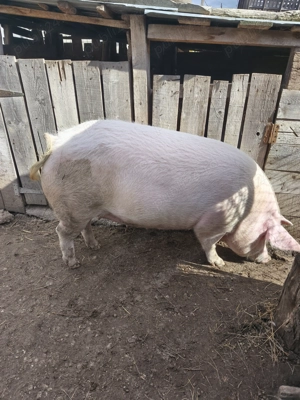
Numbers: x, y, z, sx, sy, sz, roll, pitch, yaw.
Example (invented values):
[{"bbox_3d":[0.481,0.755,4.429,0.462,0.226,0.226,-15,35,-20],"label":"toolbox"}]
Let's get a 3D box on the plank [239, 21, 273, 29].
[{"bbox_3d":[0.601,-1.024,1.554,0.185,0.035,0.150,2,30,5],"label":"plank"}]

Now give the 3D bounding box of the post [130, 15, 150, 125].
[{"bbox_3d":[-0.046,-0.476,2.065,0.100,1.580,0.100,1,30,6],"label":"post"}]

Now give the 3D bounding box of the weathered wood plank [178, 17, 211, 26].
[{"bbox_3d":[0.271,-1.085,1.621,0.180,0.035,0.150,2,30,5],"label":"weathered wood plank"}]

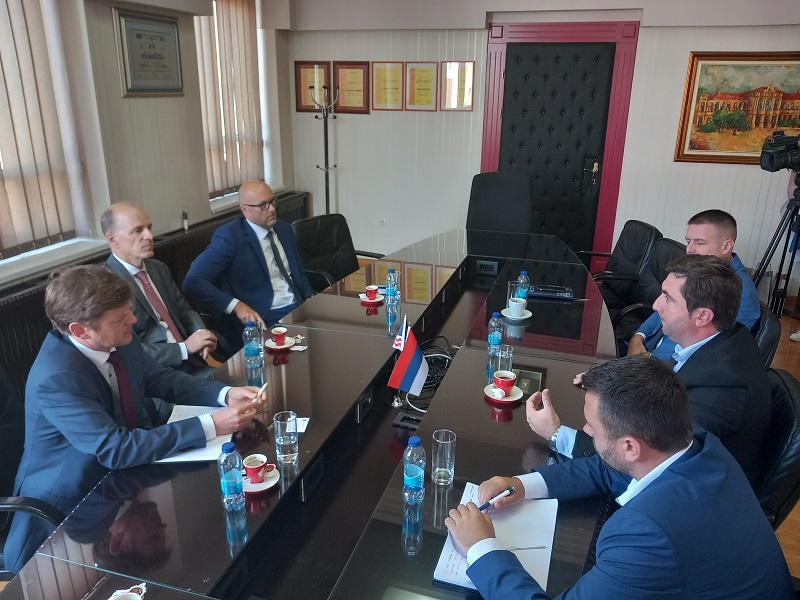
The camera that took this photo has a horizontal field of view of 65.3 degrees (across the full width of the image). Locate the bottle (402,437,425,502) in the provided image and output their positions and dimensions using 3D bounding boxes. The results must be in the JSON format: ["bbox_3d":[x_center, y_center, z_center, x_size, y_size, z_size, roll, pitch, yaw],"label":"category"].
[{"bbox_3d":[0.034,0.395,1.451,0.052,0.162,0.052,1,19,0],"label":"bottle"}]

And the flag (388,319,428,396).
[{"bbox_3d":[0.030,0.208,2.180,0.150,0.270,0.060,1,19,0],"label":"flag"}]

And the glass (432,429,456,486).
[{"bbox_3d":[0.105,0.374,1.481,0.056,0.122,0.056,1,19,0],"label":"glass"}]

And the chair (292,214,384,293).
[{"bbox_3d":[-0.357,-0.009,3.749,0.620,0.900,0.600,10,21,25],"label":"chair"}]

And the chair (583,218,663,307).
[{"bbox_3d":[1.297,-0.002,3.796,0.620,0.900,0.600,2,19,5],"label":"chair"}]

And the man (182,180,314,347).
[{"bbox_3d":[-0.589,0.094,3.032,0.780,1.300,0.650,17,25,40],"label":"man"}]

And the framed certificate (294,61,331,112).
[{"bbox_3d":[-0.824,-2.004,5.877,0.355,0.453,0.025,6,19,15],"label":"framed certificate"}]

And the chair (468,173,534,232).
[{"bbox_3d":[0.708,-0.329,4.613,0.620,1.170,0.660,6,19,15],"label":"chair"}]

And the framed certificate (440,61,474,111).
[{"bbox_3d":[0.478,-1.776,5.213,0.284,0.396,0.020,7,20,17],"label":"framed certificate"}]

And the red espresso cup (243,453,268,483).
[{"bbox_3d":[-0.341,0.415,1.523,0.077,0.053,0.058,-2,19,-8],"label":"red espresso cup"}]

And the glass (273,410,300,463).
[{"bbox_3d":[-0.293,0.356,1.617,0.060,0.120,0.060,1,19,0],"label":"glass"}]

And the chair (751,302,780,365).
[{"bbox_3d":[1.253,0.420,2.566,0.620,0.900,0.600,5,19,11],"label":"chair"}]

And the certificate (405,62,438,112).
[{"bbox_3d":[0.193,-1.909,5.598,0.301,0.418,0.020,6,19,15],"label":"certificate"}]

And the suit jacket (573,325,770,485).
[{"bbox_3d":[0.817,0.367,1.848,0.550,0.650,0.560,6,19,15],"label":"suit jacket"}]

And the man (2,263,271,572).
[{"bbox_3d":[-0.809,0.525,1.699,0.820,1.210,0.580,-2,19,-9],"label":"man"}]

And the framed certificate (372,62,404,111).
[{"bbox_3d":[-0.112,-1.943,5.681,0.303,0.417,0.020,6,19,15],"label":"framed certificate"}]

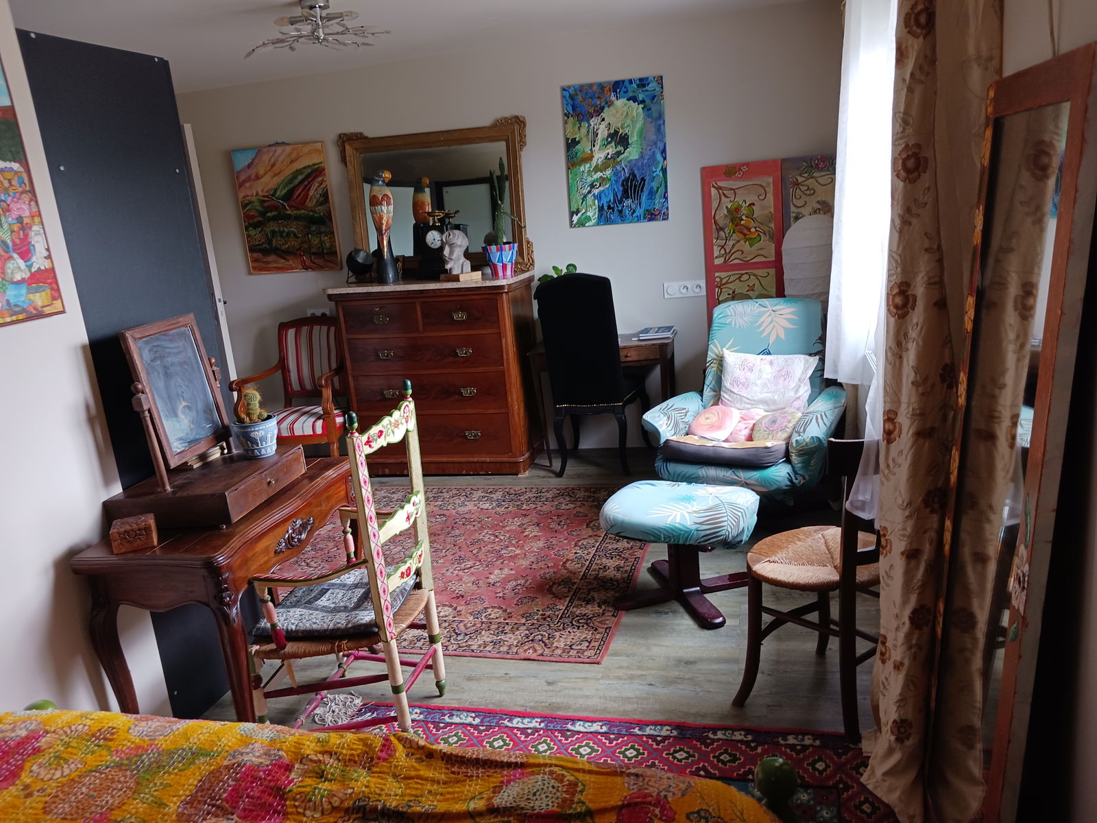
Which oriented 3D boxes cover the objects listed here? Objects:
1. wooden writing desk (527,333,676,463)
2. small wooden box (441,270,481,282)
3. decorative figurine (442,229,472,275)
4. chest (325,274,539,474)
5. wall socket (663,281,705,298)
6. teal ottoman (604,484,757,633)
[{"bbox_3d":[0.328,-0.061,4.762,0.780,0.670,0.370,-2,14,13],"label":"wooden writing desk"},{"bbox_3d":[-0.464,-0.718,4.558,0.135,0.039,0.170,-14,16,-33],"label":"small wooden box"},{"bbox_3d":[-0.484,-0.836,4.494,0.150,0.234,0.125,-15,18,-34],"label":"decorative figurine"},{"bbox_3d":[-0.583,-0.211,4.821,1.056,1.060,0.500,-2,15,14],"label":"chest"},{"bbox_3d":[0.739,-0.662,4.638,0.223,0.081,0.016,-2,15,14],"label":"wall socket"},{"bbox_3d":[0.487,0.483,3.090,0.540,0.375,0.420,4,16,32],"label":"teal ottoman"}]

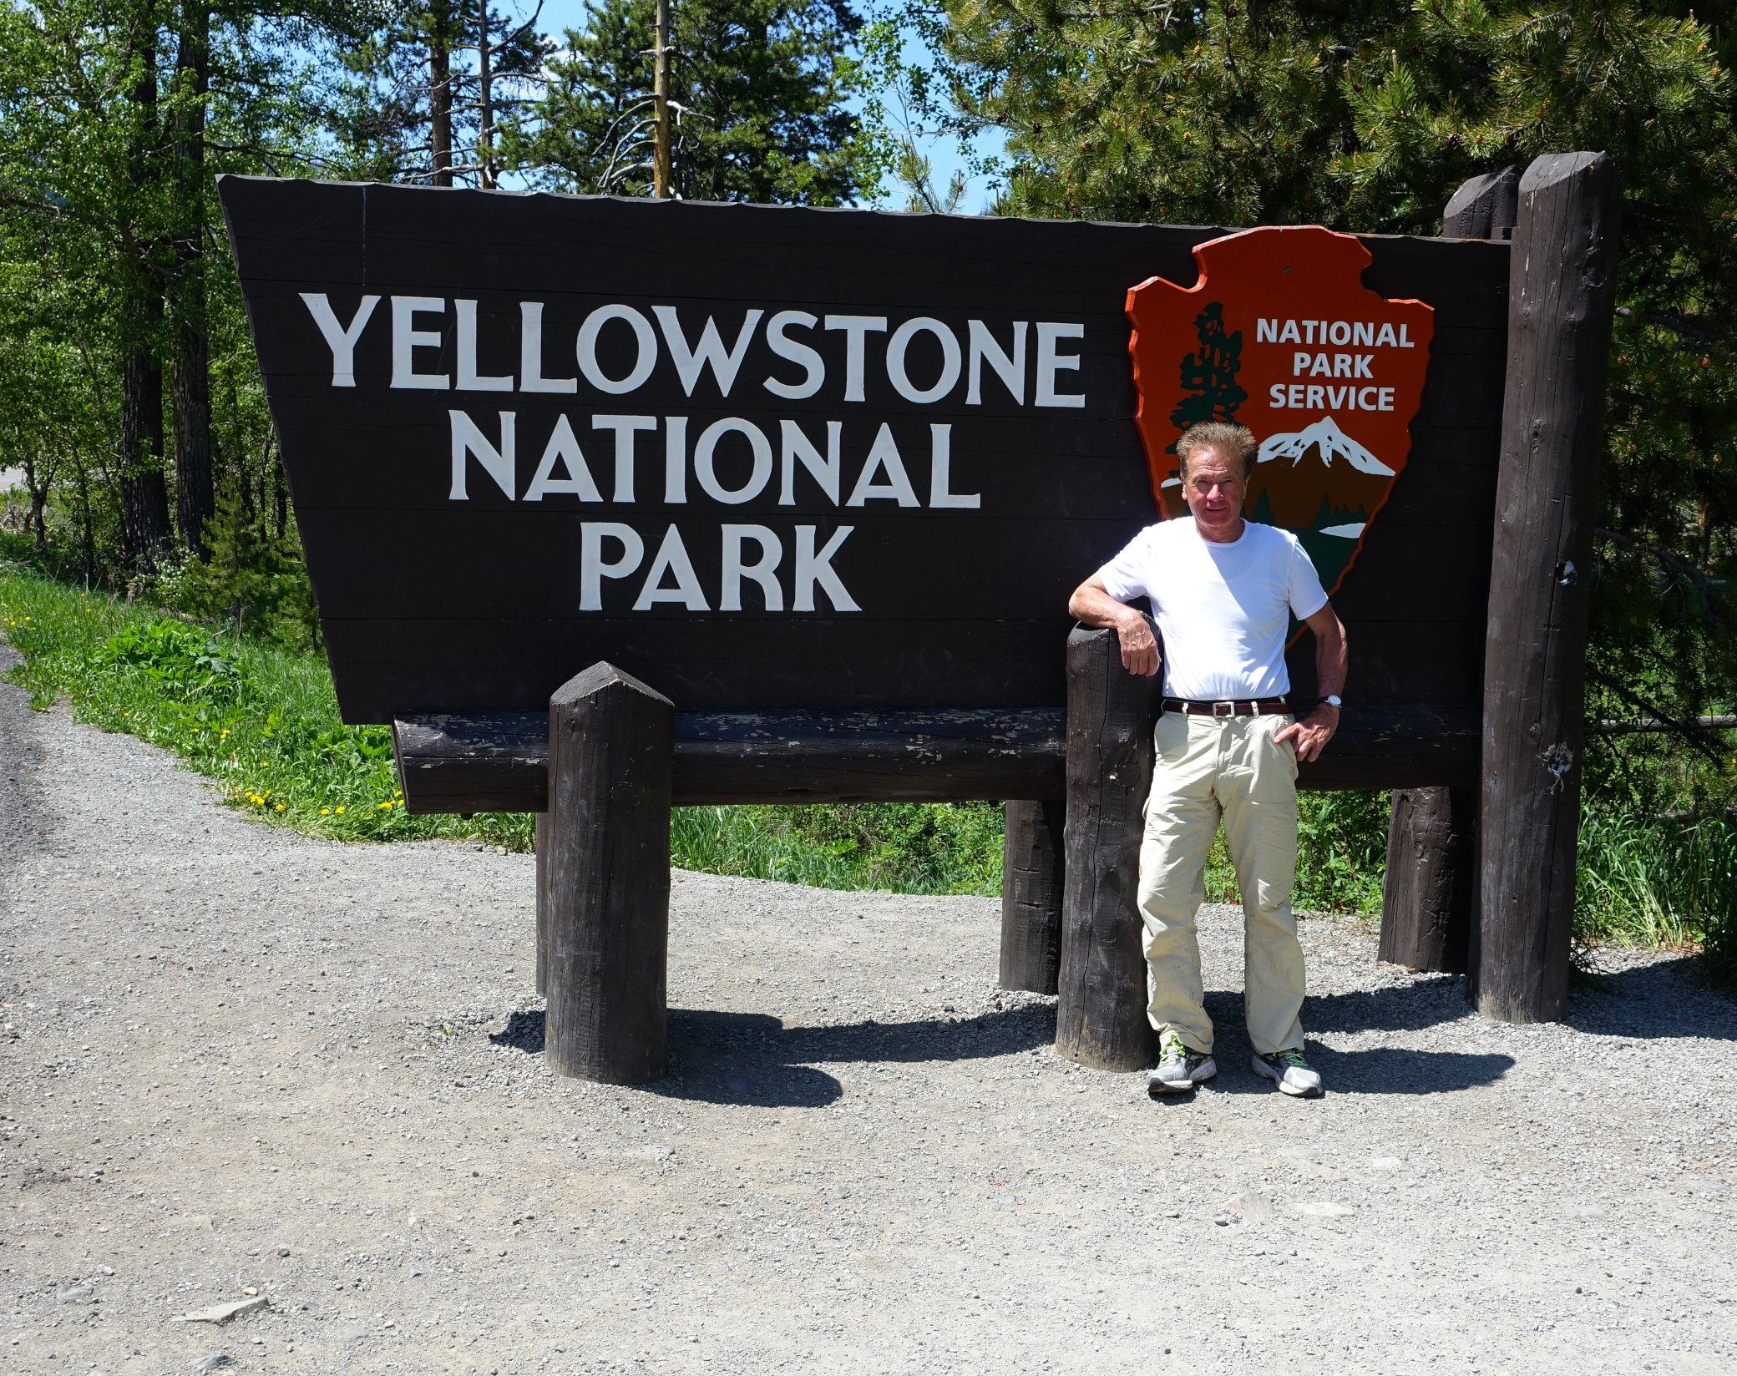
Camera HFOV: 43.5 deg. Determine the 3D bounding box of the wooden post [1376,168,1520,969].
[{"bbox_3d":[1.978,-0.393,7.376,0.300,2.696,0.300,0,5,-15],"label":"wooden post"}]

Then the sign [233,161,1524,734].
[{"bbox_3d":[0.170,-0.654,6.469,4.019,1.495,0.100,0,5,-15],"label":"sign"}]

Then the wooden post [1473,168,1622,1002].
[{"bbox_3d":[2.050,-0.296,6.604,0.300,2.586,0.300,0,5,-15],"label":"wooden post"}]

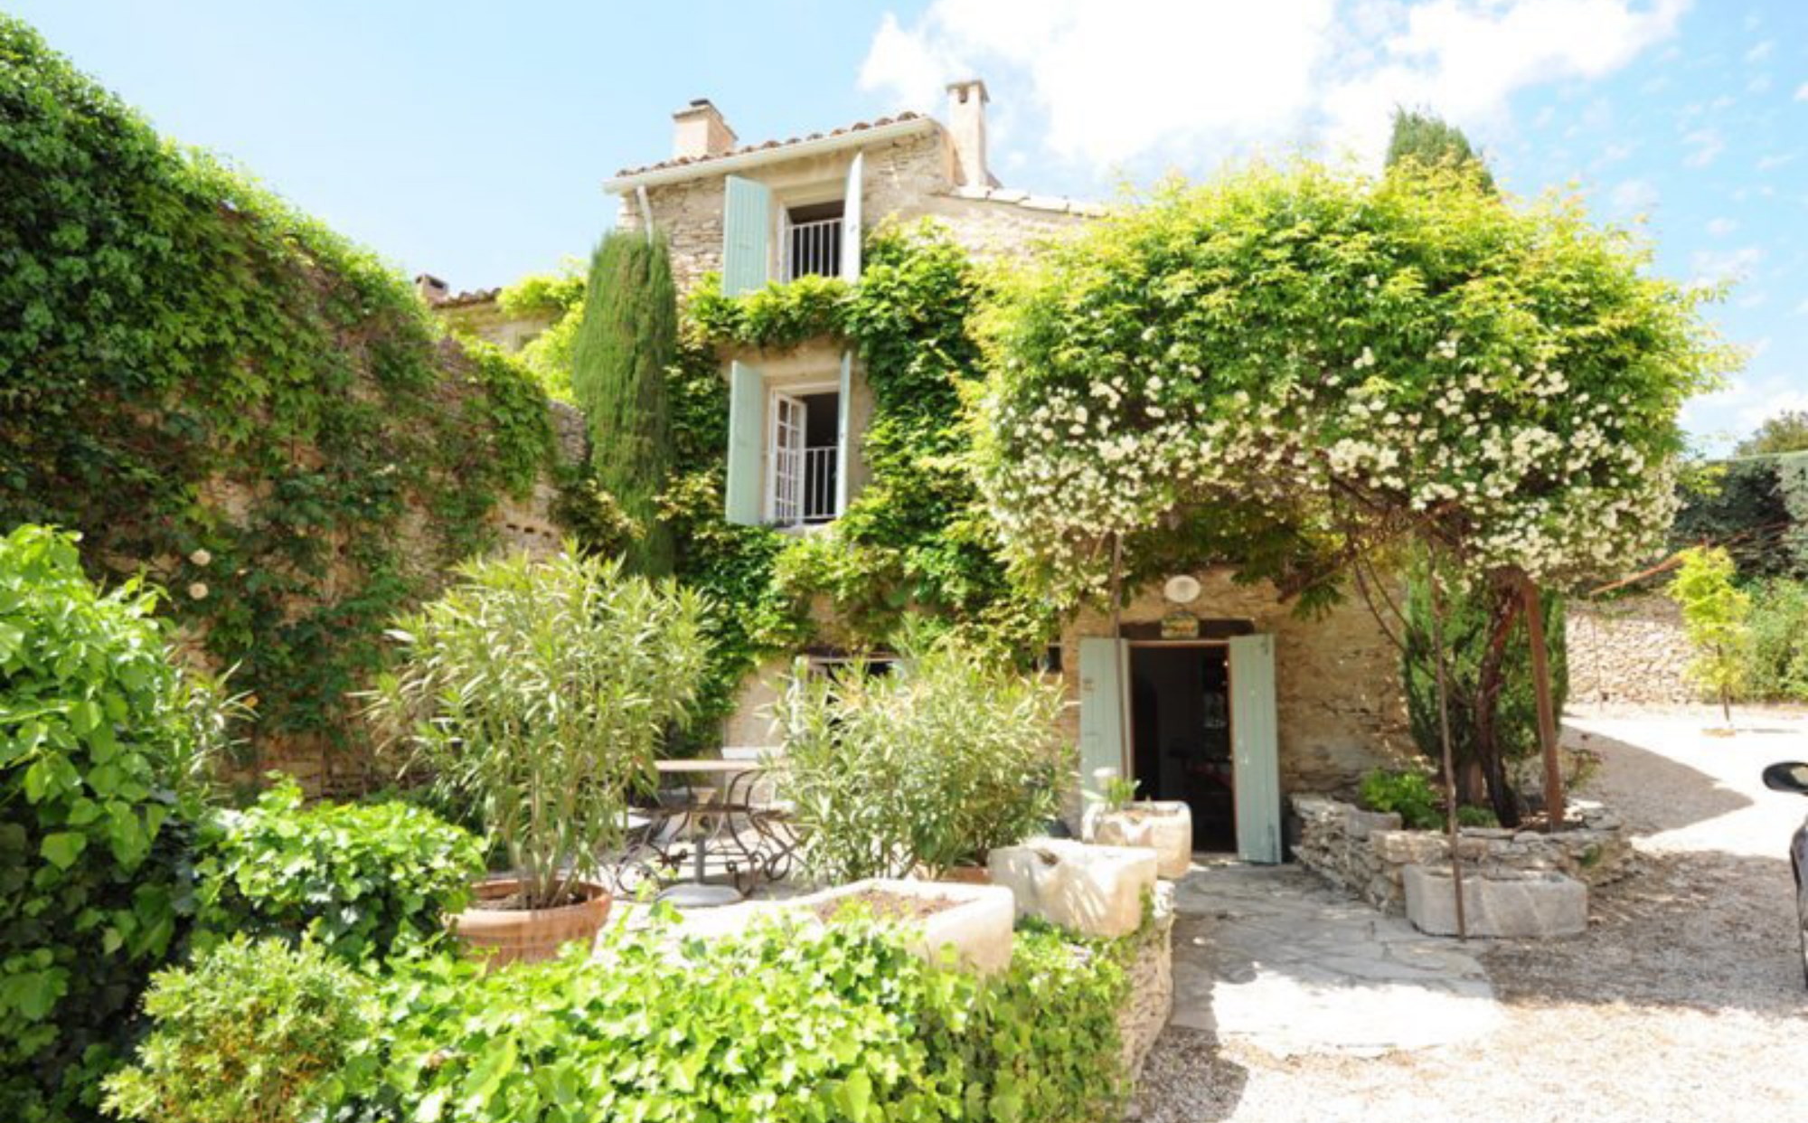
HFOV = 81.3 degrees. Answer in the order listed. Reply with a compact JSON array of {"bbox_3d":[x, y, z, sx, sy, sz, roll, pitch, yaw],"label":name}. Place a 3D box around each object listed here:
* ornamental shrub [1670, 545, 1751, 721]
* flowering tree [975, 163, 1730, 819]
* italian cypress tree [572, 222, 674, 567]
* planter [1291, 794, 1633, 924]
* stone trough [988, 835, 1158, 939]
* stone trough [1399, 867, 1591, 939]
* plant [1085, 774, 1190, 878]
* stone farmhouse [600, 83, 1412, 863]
[{"bbox_3d":[12.742,1.114,16.612,1.050,2.750,1.050,0,-8,0],"label":"ornamental shrub"},{"bbox_3d":[3.353,-0.380,8.582,5.300,5.100,3.600,-1,-8,12],"label":"flowering tree"},{"bbox_3d":[-3.247,-0.449,12.520,1.200,7.000,1.200,-2,-8,20],"label":"italian cypress tree"},{"bbox_3d":[4.783,2.402,8.863,2.300,0.620,2.200,0,-8,6],"label":"planter"},{"bbox_3d":[0.770,1.483,4.846,0.640,0.330,0.480,-5,-9,36],"label":"stone trough"},{"bbox_3d":[4.104,2.345,7.356,1.070,0.380,0.450,1,-8,-2],"label":"stone trough"},{"bbox_3d":[2.074,2.318,9.275,0.830,0.780,0.650,-2,-8,20],"label":"plant"},{"bbox_3d":[1.473,-0.988,15.007,9.300,9.000,6.500,-2,-8,20],"label":"stone farmhouse"}]

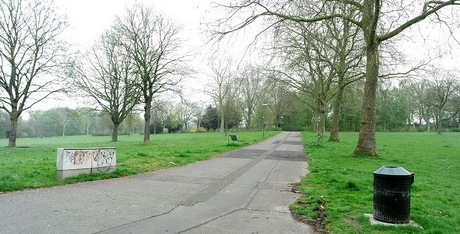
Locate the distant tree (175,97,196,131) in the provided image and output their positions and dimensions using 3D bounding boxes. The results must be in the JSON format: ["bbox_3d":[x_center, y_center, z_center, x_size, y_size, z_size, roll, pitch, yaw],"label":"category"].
[{"bbox_3d":[-10.990,-0.360,74.000,4.830,8.210,4.590,0,-2,0],"label":"distant tree"}]

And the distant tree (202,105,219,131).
[{"bbox_3d":[-4.330,0.220,68.000,3.550,5.990,3.370,0,-2,0],"label":"distant tree"}]

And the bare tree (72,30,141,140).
[{"bbox_3d":[-13.410,-3.450,33.000,7.540,12.170,7.160,0,-2,0],"label":"bare tree"}]

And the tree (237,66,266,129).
[{"bbox_3d":[4.910,-4.570,70.000,6.850,14.850,6.510,0,-2,0],"label":"tree"}]

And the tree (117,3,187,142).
[{"bbox_3d":[-7.430,-4.190,29.000,6.630,13.300,6.290,0,-2,0],"label":"tree"}]

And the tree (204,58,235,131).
[{"bbox_3d":[-2.060,-4.210,60.000,5.870,14.490,5.580,0,-2,0],"label":"tree"}]

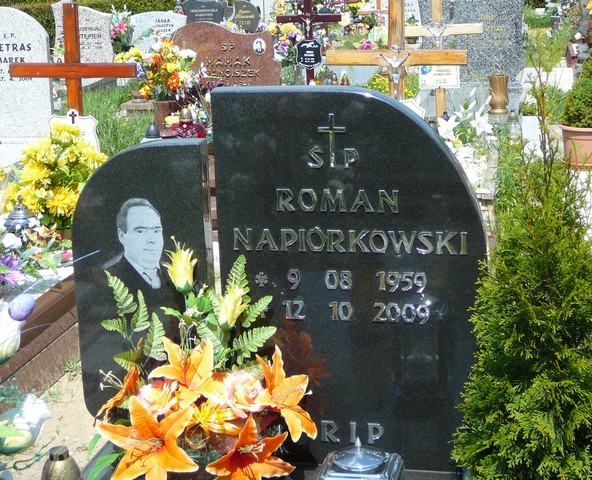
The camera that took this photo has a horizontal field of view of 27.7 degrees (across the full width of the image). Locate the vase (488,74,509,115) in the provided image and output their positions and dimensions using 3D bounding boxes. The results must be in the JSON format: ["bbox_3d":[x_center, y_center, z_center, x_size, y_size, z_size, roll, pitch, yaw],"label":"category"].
[{"bbox_3d":[1.348,-0.969,8.000,0.130,0.260,0.130,1,14,12],"label":"vase"}]

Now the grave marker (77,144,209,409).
[{"bbox_3d":[-0.296,0.085,2.380,0.266,0.560,0.080,0,13,10],"label":"grave marker"}]

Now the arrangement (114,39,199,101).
[{"bbox_3d":[-0.801,-0.979,6.900,0.460,0.350,0.400,1,14,12],"label":"arrangement"}]

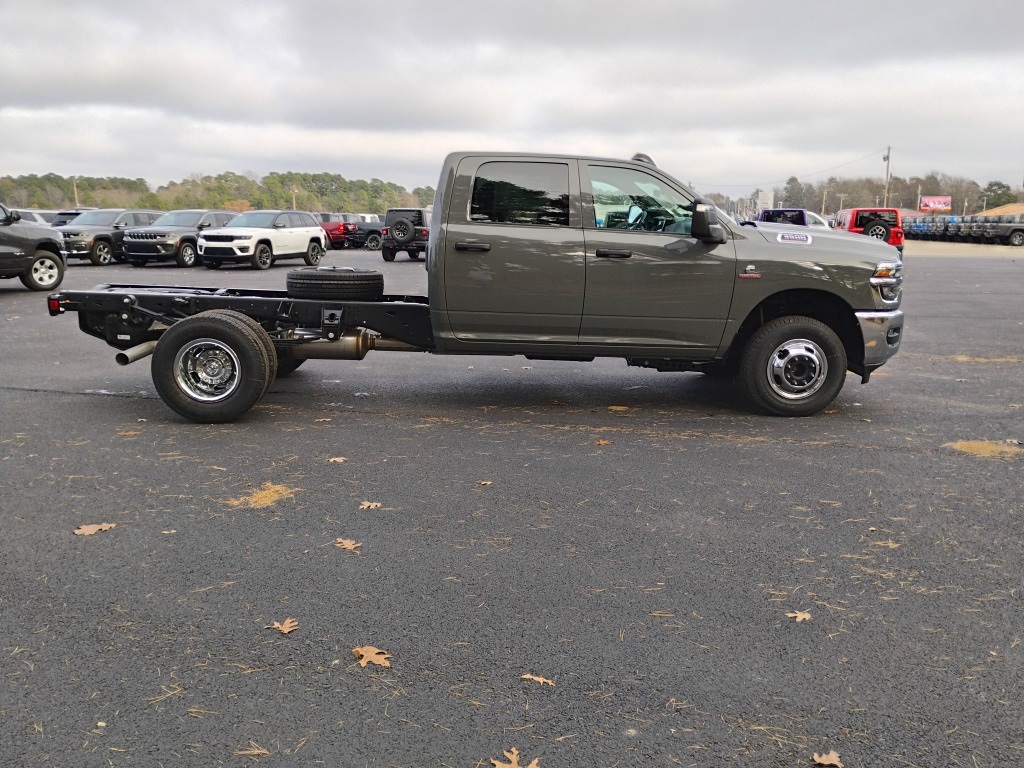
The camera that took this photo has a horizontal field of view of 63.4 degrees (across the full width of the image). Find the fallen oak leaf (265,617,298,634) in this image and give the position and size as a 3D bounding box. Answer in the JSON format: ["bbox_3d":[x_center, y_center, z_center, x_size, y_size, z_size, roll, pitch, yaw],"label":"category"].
[{"bbox_3d":[-0.834,0.876,2.998,0.120,0.022,0.100,-2,11,-11],"label":"fallen oak leaf"}]

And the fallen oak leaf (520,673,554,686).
[{"bbox_3d":[0.082,0.950,2.657,0.117,0.025,0.045,6,12,26],"label":"fallen oak leaf"}]

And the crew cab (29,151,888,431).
[{"bbox_3d":[-0.223,-0.938,7.057,6.750,2.030,2.380,0,11,-3],"label":"crew cab"}]

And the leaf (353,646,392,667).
[{"bbox_3d":[-0.474,0.918,2.795,0.135,0.025,0.105,-1,11,-6],"label":"leaf"}]

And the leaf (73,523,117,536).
[{"bbox_3d":[-1.967,0.687,3.911,0.185,0.022,0.090,-6,13,-31],"label":"leaf"}]

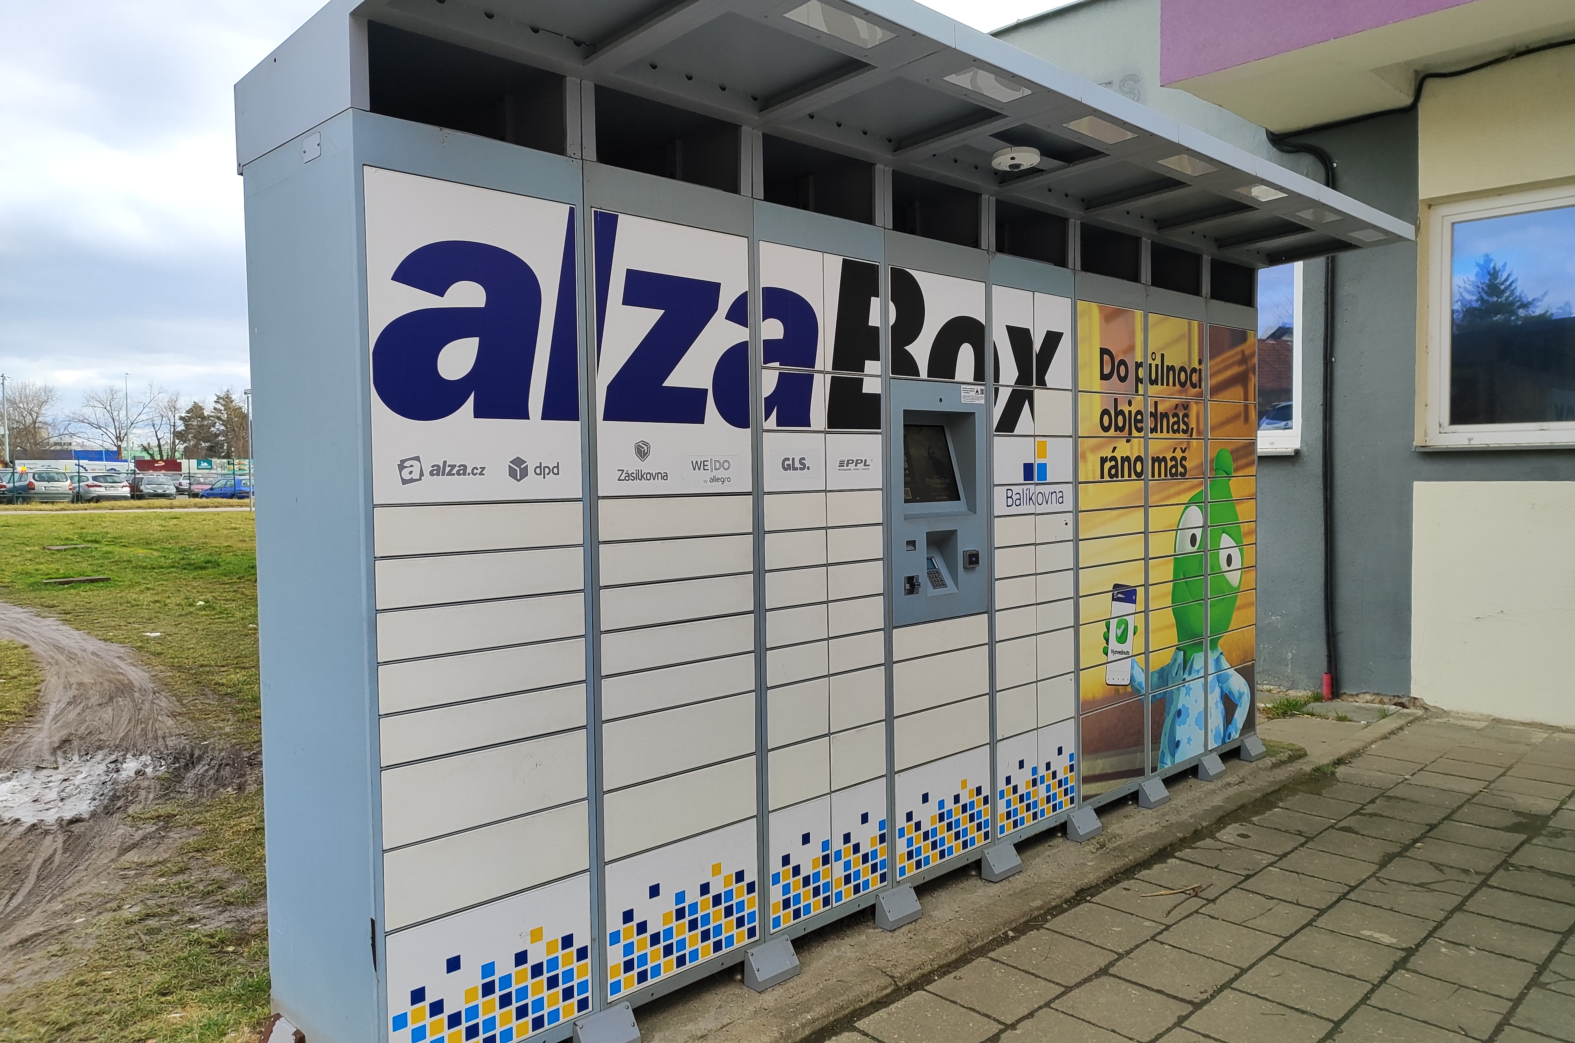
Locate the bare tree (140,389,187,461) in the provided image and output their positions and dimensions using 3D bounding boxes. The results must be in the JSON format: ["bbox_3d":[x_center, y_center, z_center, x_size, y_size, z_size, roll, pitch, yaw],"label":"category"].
[{"bbox_3d":[-58.327,-7.685,102.000,3.800,9.559,3.800,-2,3,-30],"label":"bare tree"}]

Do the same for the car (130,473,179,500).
[{"bbox_3d":[-34.400,-1.848,59.000,1.690,1.430,4.000,-3,4,-43],"label":"car"}]

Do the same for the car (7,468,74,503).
[{"bbox_3d":[-34.100,-1.491,49.200,4.320,1.660,1.760,1,3,33],"label":"car"}]

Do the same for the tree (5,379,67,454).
[{"bbox_3d":[-70.509,-7.948,102.000,5.000,10.410,5.000,-3,3,-35],"label":"tree"}]

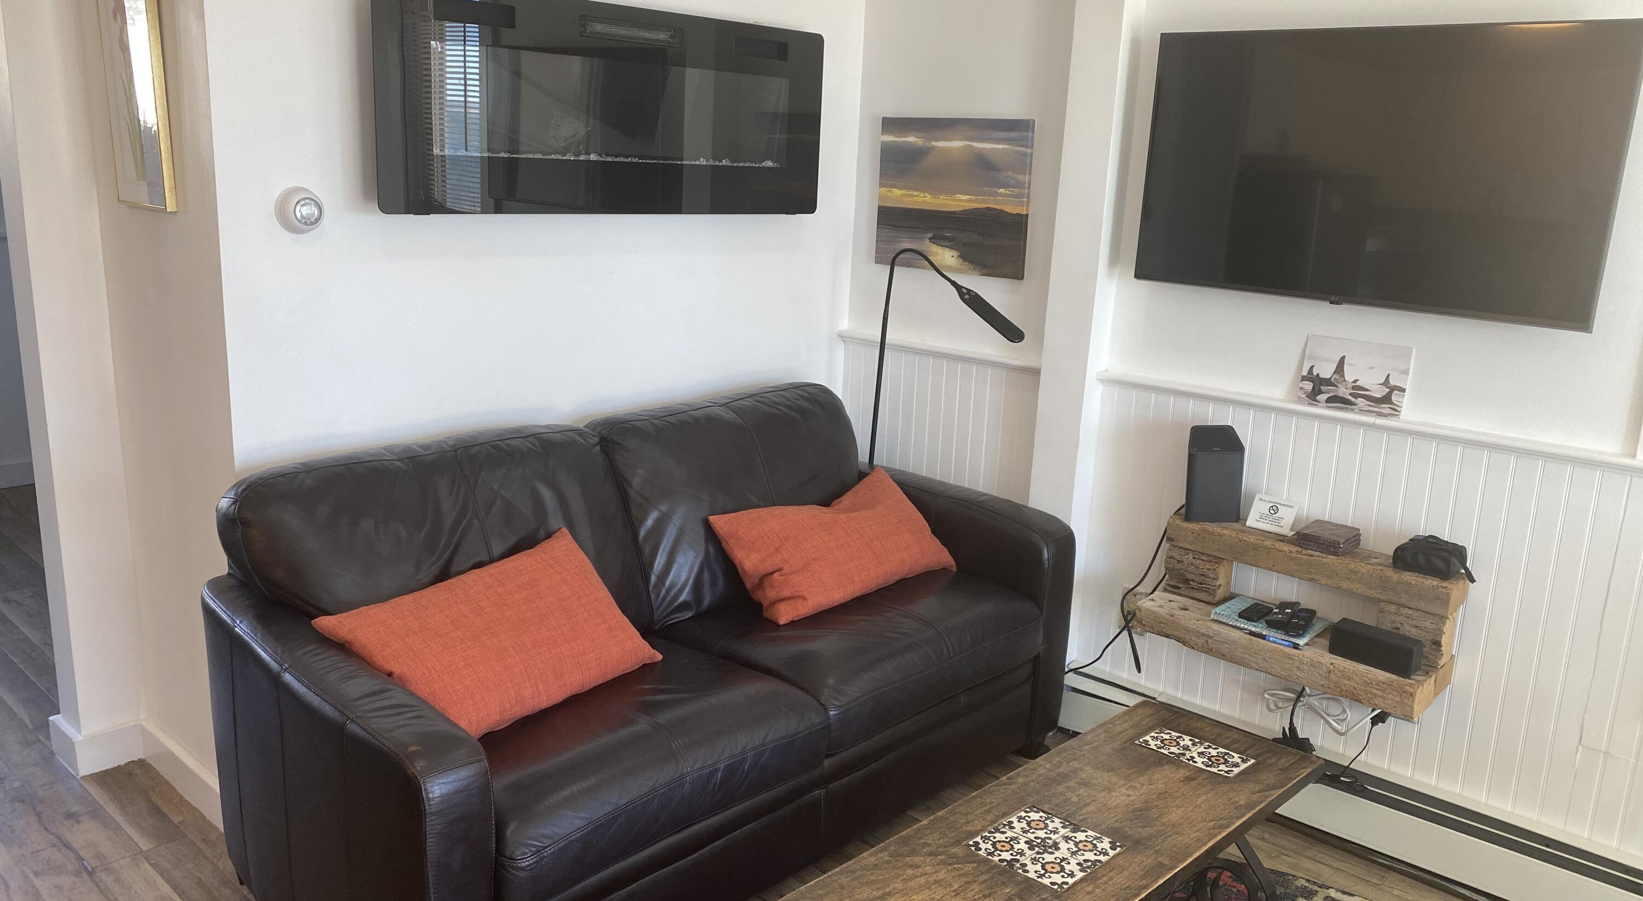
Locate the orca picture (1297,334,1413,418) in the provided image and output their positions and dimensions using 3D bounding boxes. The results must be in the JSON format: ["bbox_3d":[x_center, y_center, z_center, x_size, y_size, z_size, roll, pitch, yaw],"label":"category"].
[{"bbox_3d":[1.166,-0.160,2.700,0.225,0.160,0.015,14,8,42],"label":"orca picture"}]

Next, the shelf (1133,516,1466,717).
[{"bbox_3d":[1.055,0.345,2.776,0.651,0.267,0.212,14,17,42],"label":"shelf"}]

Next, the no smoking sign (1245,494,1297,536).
[{"bbox_3d":[1.043,0.152,2.870,0.103,0.077,0.040,14,17,42],"label":"no smoking sign"}]

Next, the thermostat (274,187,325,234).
[{"bbox_3d":[-1.035,-0.476,2.441,0.058,0.092,0.092,14,17,42],"label":"thermostat"}]

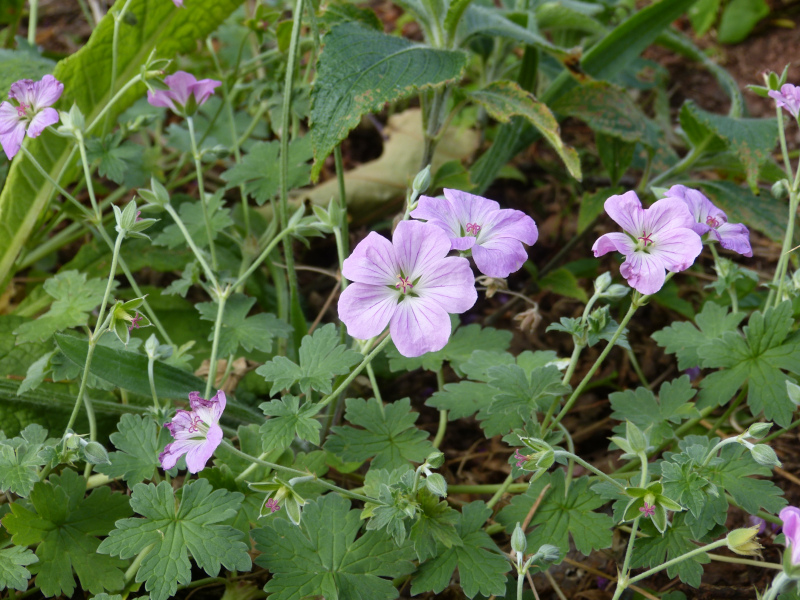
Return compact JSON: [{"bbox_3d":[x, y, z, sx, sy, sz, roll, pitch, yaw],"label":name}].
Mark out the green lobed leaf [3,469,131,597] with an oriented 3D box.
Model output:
[{"bbox_3d":[-0.105,0.074,0.505,0.042,0.011,0.043,-2,60,-1],"label":"green lobed leaf"}]

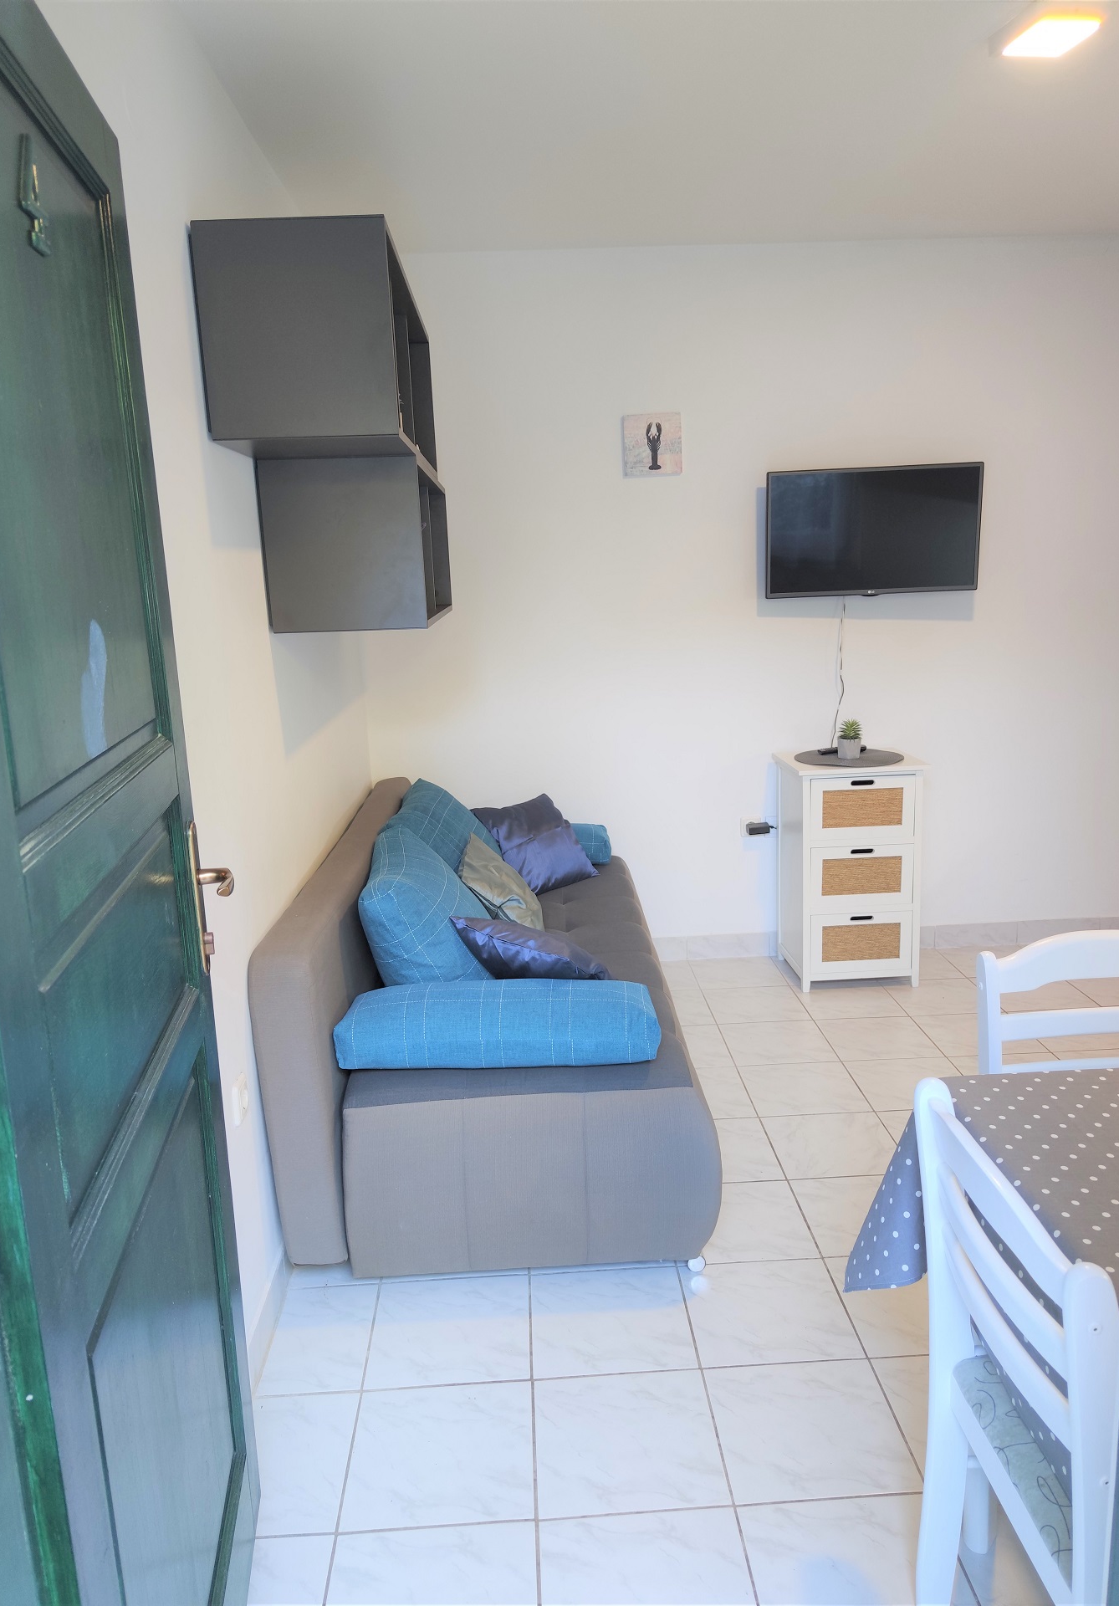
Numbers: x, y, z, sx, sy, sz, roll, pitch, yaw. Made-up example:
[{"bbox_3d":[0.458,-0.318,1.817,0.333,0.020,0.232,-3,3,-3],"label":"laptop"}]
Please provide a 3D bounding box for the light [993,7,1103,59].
[{"bbox_3d":[0.995,-1.583,2.277,0.166,0.038,0.162,-3,12,-2],"label":"light"}]

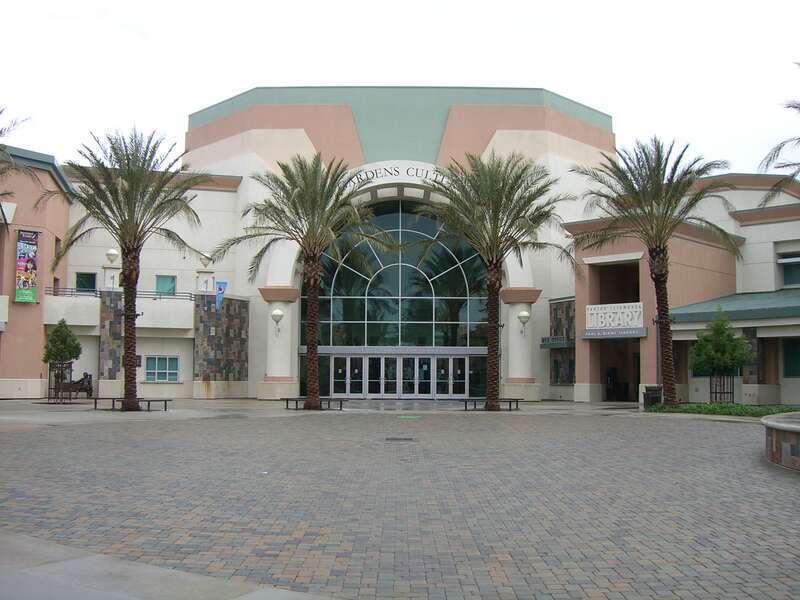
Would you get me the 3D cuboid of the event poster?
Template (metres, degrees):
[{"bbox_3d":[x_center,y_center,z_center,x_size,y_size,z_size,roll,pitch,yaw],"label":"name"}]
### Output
[{"bbox_3d":[-19.225,-1.712,45.264,1.100,3.722,0.080,5,-6,-44],"label":"event poster"}]

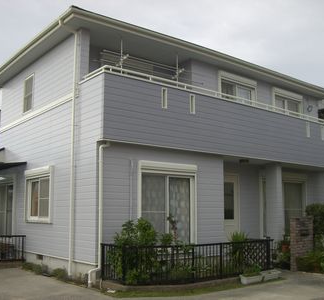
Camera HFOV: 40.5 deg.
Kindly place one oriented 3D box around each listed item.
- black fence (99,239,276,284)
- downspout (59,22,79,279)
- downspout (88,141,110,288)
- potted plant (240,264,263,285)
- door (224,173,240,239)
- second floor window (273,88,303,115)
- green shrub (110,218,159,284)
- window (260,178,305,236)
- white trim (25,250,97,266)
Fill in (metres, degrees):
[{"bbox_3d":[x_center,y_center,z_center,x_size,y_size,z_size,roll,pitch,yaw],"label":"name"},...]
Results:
[{"bbox_3d":[0.880,2.516,10.153,4.600,0.750,1.250,7,-11,-37],"label":"black fence"},{"bbox_3d":[-2.276,-0.126,10.179,0.580,6.100,0.200,7,-12,-38],"label":"downspout"},{"bbox_3d":[-1.337,1.350,9.380,0.400,3.100,0.300,7,-12,-38],"label":"downspout"},{"bbox_3d":[2.078,2.787,10.002,0.270,0.380,0.700,-7,-12,39],"label":"potted plant"},{"bbox_3d":[2.062,1.861,13.157,0.930,2.350,0.100,7,-12,-38],"label":"door"},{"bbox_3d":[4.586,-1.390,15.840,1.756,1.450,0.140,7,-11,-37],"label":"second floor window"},{"bbox_3d":[-0.564,2.080,9.000,0.880,1.300,0.800,0,-9,0],"label":"green shrub"},{"bbox_3d":[4.014,1.999,14.401,2.300,2.150,0.120,7,-11,-37],"label":"window"},{"bbox_3d":[-2.641,2.626,10.759,0.040,0.070,4.100,7,-11,-37],"label":"white trim"}]

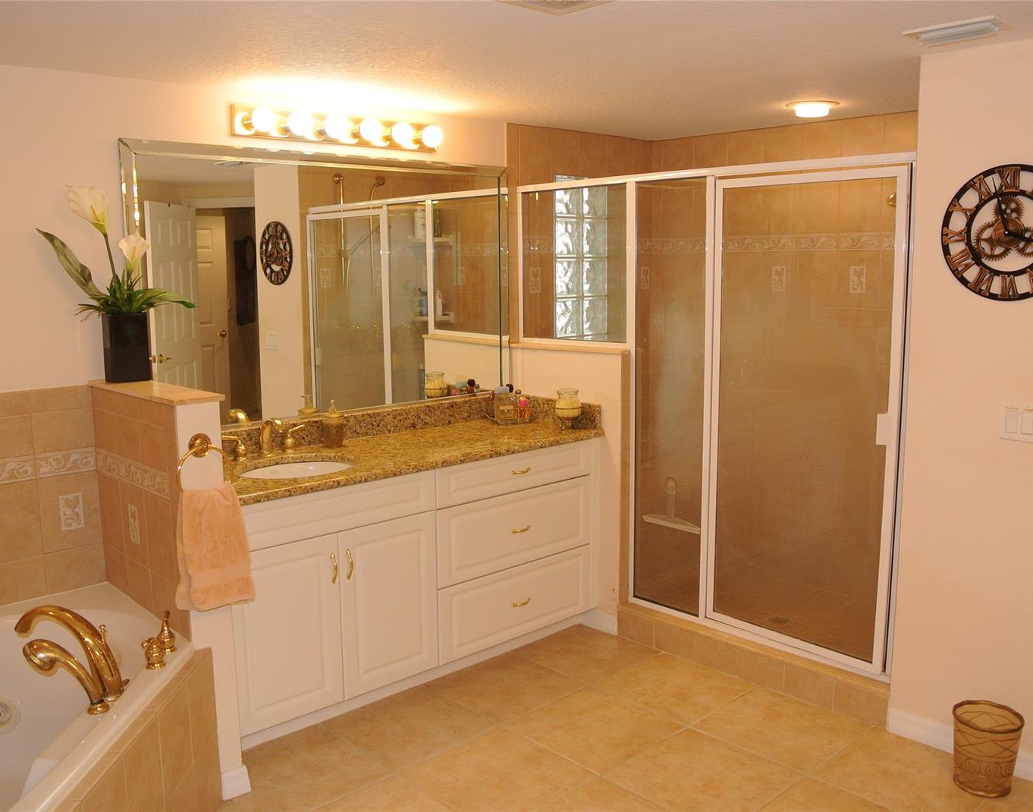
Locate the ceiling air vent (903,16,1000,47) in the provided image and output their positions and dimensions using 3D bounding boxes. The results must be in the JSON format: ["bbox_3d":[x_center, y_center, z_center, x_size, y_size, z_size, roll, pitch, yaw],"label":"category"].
[{"bbox_3d":[1.298,-1.084,2.681,0.175,0.040,0.255,-9,11,-42],"label":"ceiling air vent"}]

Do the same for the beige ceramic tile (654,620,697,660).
[{"bbox_3d":[0.653,0.967,3.759,0.012,0.122,0.205,-8,11,-42],"label":"beige ceramic tile"}]

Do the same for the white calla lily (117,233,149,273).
[{"bbox_3d":[-1.282,-0.506,3.049,0.103,0.128,0.085,-4,8,-22],"label":"white calla lily"}]

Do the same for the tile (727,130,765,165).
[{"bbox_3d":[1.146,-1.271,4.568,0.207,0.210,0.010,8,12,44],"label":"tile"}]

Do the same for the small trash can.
[{"bbox_3d":[1.445,1.060,2.808,0.199,0.220,0.199,0,7,0],"label":"small trash can"}]

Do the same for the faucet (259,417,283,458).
[{"bbox_3d":[-0.943,0.120,3.494,0.048,0.150,0.130,-8,12,-40],"label":"faucet"}]

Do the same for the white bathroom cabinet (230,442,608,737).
[{"bbox_3d":[-0.481,0.608,3.662,1.790,0.810,0.573,-7,10,-43],"label":"white bathroom cabinet"}]

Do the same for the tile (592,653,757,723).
[{"bbox_3d":[0.611,1.073,3.490,0.440,0.010,0.457,-8,10,-42],"label":"tile"}]

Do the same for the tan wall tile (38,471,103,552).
[{"bbox_3d":[-1.483,0.350,3.030,0.200,0.255,0.012,-8,11,-42],"label":"tan wall tile"}]

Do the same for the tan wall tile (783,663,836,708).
[{"bbox_3d":[1.066,1.022,3.317,0.012,0.122,0.205,-8,11,-42],"label":"tan wall tile"}]

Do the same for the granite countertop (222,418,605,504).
[{"bbox_3d":[-0.472,0.178,3.567,1.762,0.040,0.608,-8,10,-42],"label":"granite countertop"}]

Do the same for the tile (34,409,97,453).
[{"bbox_3d":[-1.540,0.087,3.106,0.192,0.145,0.010,-8,12,-40],"label":"tile"}]

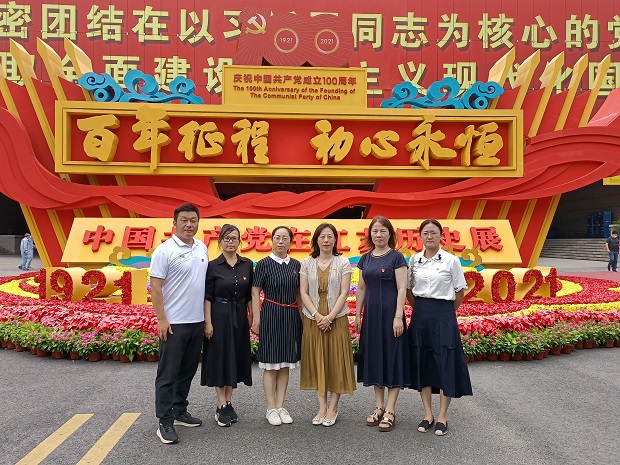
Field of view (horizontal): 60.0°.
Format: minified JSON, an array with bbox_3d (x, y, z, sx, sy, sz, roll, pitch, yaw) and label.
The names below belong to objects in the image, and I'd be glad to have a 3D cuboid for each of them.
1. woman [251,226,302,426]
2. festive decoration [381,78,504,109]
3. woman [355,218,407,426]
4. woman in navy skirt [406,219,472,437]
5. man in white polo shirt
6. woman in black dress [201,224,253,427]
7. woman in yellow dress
[{"bbox_3d":[-0.265,0.735,4.320,0.420,1.570,0.320,0,-1,-7],"label":"woman"},{"bbox_3d":[3.773,-3.958,15.300,3.450,0.870,0.550,0,-1,-4],"label":"festive decoration"},{"bbox_3d":[0.567,0.697,4.230,0.440,1.645,0.340,0,-1,10],"label":"woman"},{"bbox_3d":[1.002,0.706,4.140,0.490,1.625,0.360,0,-1,19],"label":"woman in navy skirt"},{"bbox_3d":[-0.984,0.645,4.050,0.470,1.745,0.420,0,-1,-21],"label":"man in white polo shirt"},{"bbox_3d":[-0.667,0.728,4.320,0.430,1.585,0.330,0,-1,-16],"label":"woman in black dress"},{"bbox_3d":[0.149,0.720,4.320,0.450,1.600,0.340,0,-1,2],"label":"woman in yellow dress"}]

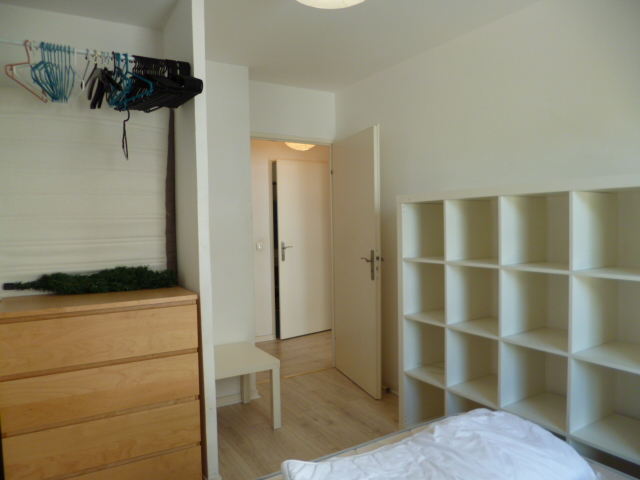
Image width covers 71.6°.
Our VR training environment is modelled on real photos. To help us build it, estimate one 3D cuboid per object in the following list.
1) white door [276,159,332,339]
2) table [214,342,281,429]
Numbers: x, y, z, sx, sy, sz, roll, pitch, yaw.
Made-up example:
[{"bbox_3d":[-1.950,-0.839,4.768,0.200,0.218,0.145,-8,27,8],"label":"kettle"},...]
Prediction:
[{"bbox_3d":[-0.148,0.110,5.292,0.820,2.037,0.045,-2,2,-38],"label":"white door"},{"bbox_3d":[-0.633,1.003,2.969,0.550,0.450,0.550,-2,2,-32],"label":"table"}]

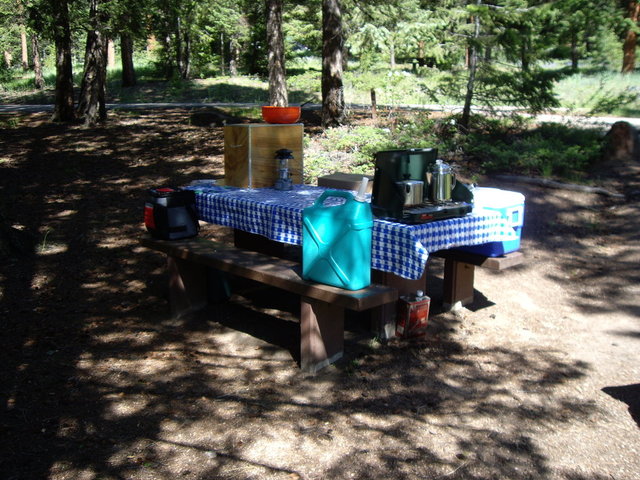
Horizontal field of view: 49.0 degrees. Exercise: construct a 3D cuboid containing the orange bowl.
[{"bbox_3d":[-0.304,-0.991,5.596,0.300,0.135,0.300,1,11,0],"label":"orange bowl"}]

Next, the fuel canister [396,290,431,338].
[{"bbox_3d":[0.596,0.465,4.472,0.165,0.265,0.105,-2,13,-30],"label":"fuel canister"}]

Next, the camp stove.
[{"bbox_3d":[0.608,-0.334,4.140,0.535,0.385,0.340,-8,14,-37],"label":"camp stove"}]

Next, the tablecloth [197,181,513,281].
[{"bbox_3d":[0.082,-0.144,4.827,0.980,0.280,2.140,-10,16,-44],"label":"tablecloth"}]

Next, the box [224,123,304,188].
[{"bbox_3d":[-0.440,-0.670,5.540,0.515,0.475,0.335,-10,16,-44],"label":"box"}]

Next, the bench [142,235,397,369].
[{"bbox_3d":[-0.436,0.363,4.445,0.300,0.495,2.130,-10,16,-44],"label":"bench"}]

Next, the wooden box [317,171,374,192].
[{"bbox_3d":[0.292,-0.270,5.005,0.480,0.355,0.440,4,12,20],"label":"wooden box"}]

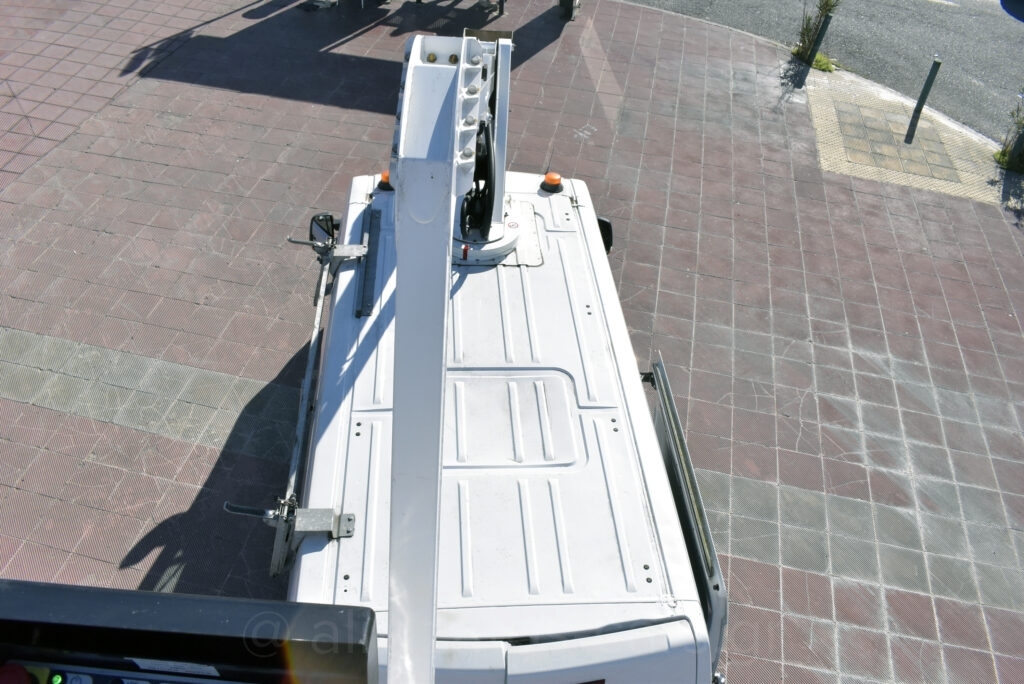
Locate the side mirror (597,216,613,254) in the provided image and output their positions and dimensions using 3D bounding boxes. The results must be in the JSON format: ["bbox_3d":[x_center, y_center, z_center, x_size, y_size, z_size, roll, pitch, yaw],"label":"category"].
[{"bbox_3d":[0.710,-0.877,6.239,0.210,0.340,0.140,-1,44,-6],"label":"side mirror"}]

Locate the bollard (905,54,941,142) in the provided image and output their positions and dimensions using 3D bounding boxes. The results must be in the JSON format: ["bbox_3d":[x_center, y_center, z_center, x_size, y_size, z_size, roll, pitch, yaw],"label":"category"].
[{"bbox_3d":[6.188,-3.790,11.443,0.100,0.870,0.100,-1,44,-6],"label":"bollard"}]

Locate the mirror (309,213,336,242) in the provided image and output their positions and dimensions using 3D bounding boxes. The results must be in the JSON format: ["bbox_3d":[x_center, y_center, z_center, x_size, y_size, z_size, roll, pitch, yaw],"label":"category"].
[{"bbox_3d":[-1.526,-0.880,6.173,0.210,0.330,0.140,-1,44,-6],"label":"mirror"}]

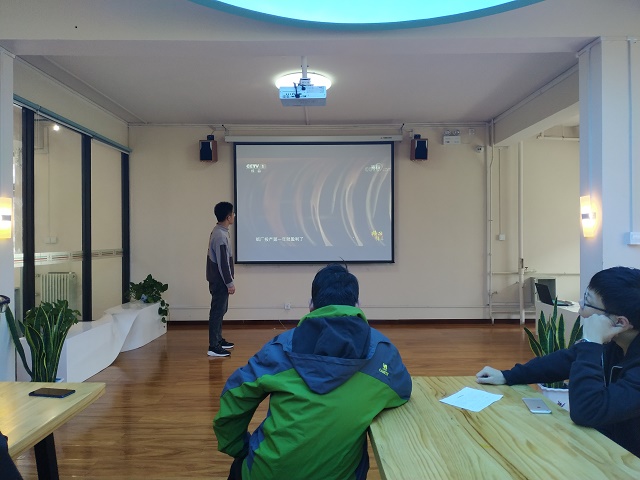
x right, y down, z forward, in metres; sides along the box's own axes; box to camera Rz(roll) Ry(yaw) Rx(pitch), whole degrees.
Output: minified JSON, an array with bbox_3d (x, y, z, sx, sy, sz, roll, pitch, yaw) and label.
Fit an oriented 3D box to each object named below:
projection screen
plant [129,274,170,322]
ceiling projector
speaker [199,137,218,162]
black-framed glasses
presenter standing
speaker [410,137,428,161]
[{"bbox_3d":[-0.086,-0.580,6.920,2.490,1.880,0.050,0,0,0],"label":"projection screen"},{"bbox_3d":[-2.460,0.845,6.400,0.560,0.640,0.470,0,0,0],"label":"plant"},{"bbox_3d":[-0.168,-1.425,4.400,0.430,0.130,0.290,0,0,0],"label":"ceiling projector"},{"bbox_3d":[-1.700,-1.370,6.780,0.200,0.340,0.250,0,9,0],"label":"speaker"},{"bbox_3d":[1.025,0.230,1.600,0.145,0.055,0.145,-2,11,38],"label":"black-framed glasses"},{"bbox_3d":[-1.160,0.440,5.230,0.360,1.790,0.500,0,0,-12],"label":"presenter standing"},{"bbox_3d":[1.530,-1.380,6.780,0.200,0.340,0.250,0,9,0],"label":"speaker"}]

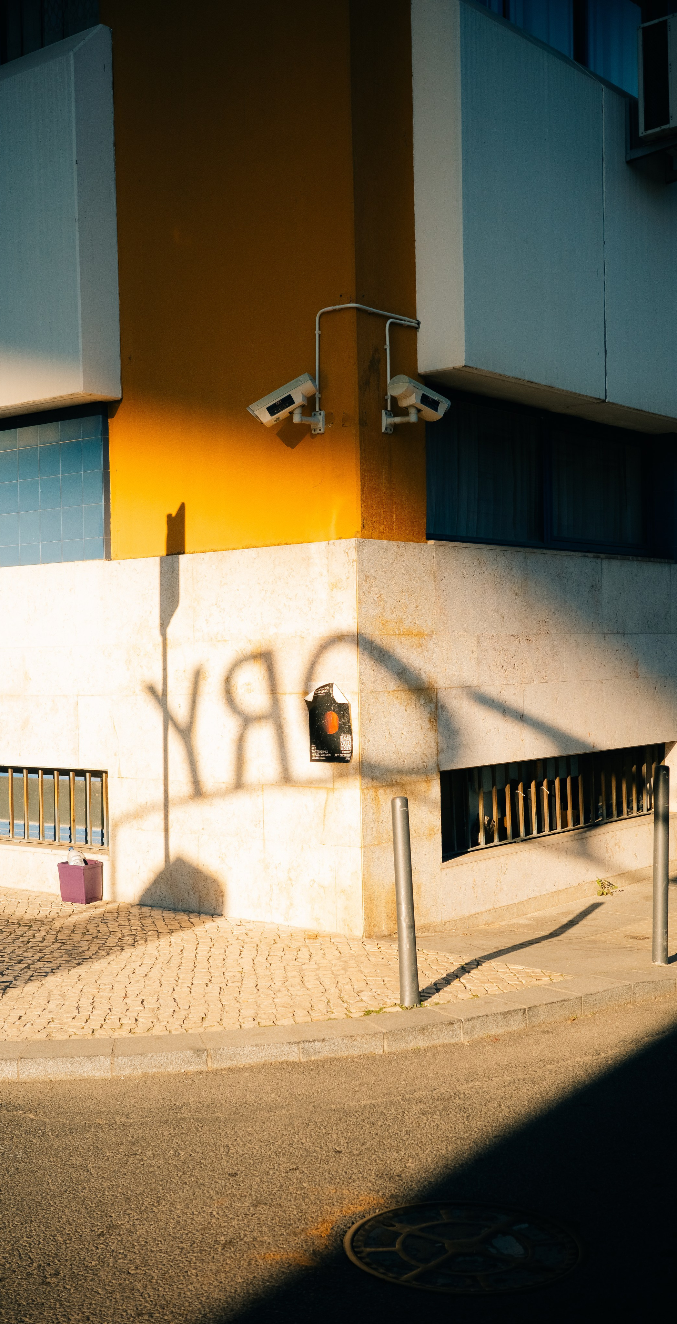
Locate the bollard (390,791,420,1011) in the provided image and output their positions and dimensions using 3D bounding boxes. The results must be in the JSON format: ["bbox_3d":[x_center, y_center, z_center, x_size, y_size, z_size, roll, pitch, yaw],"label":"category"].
[{"bbox_3d":[0.291,1.044,6.400,0.081,0.905,0.081,-3,0,0],"label":"bollard"}]

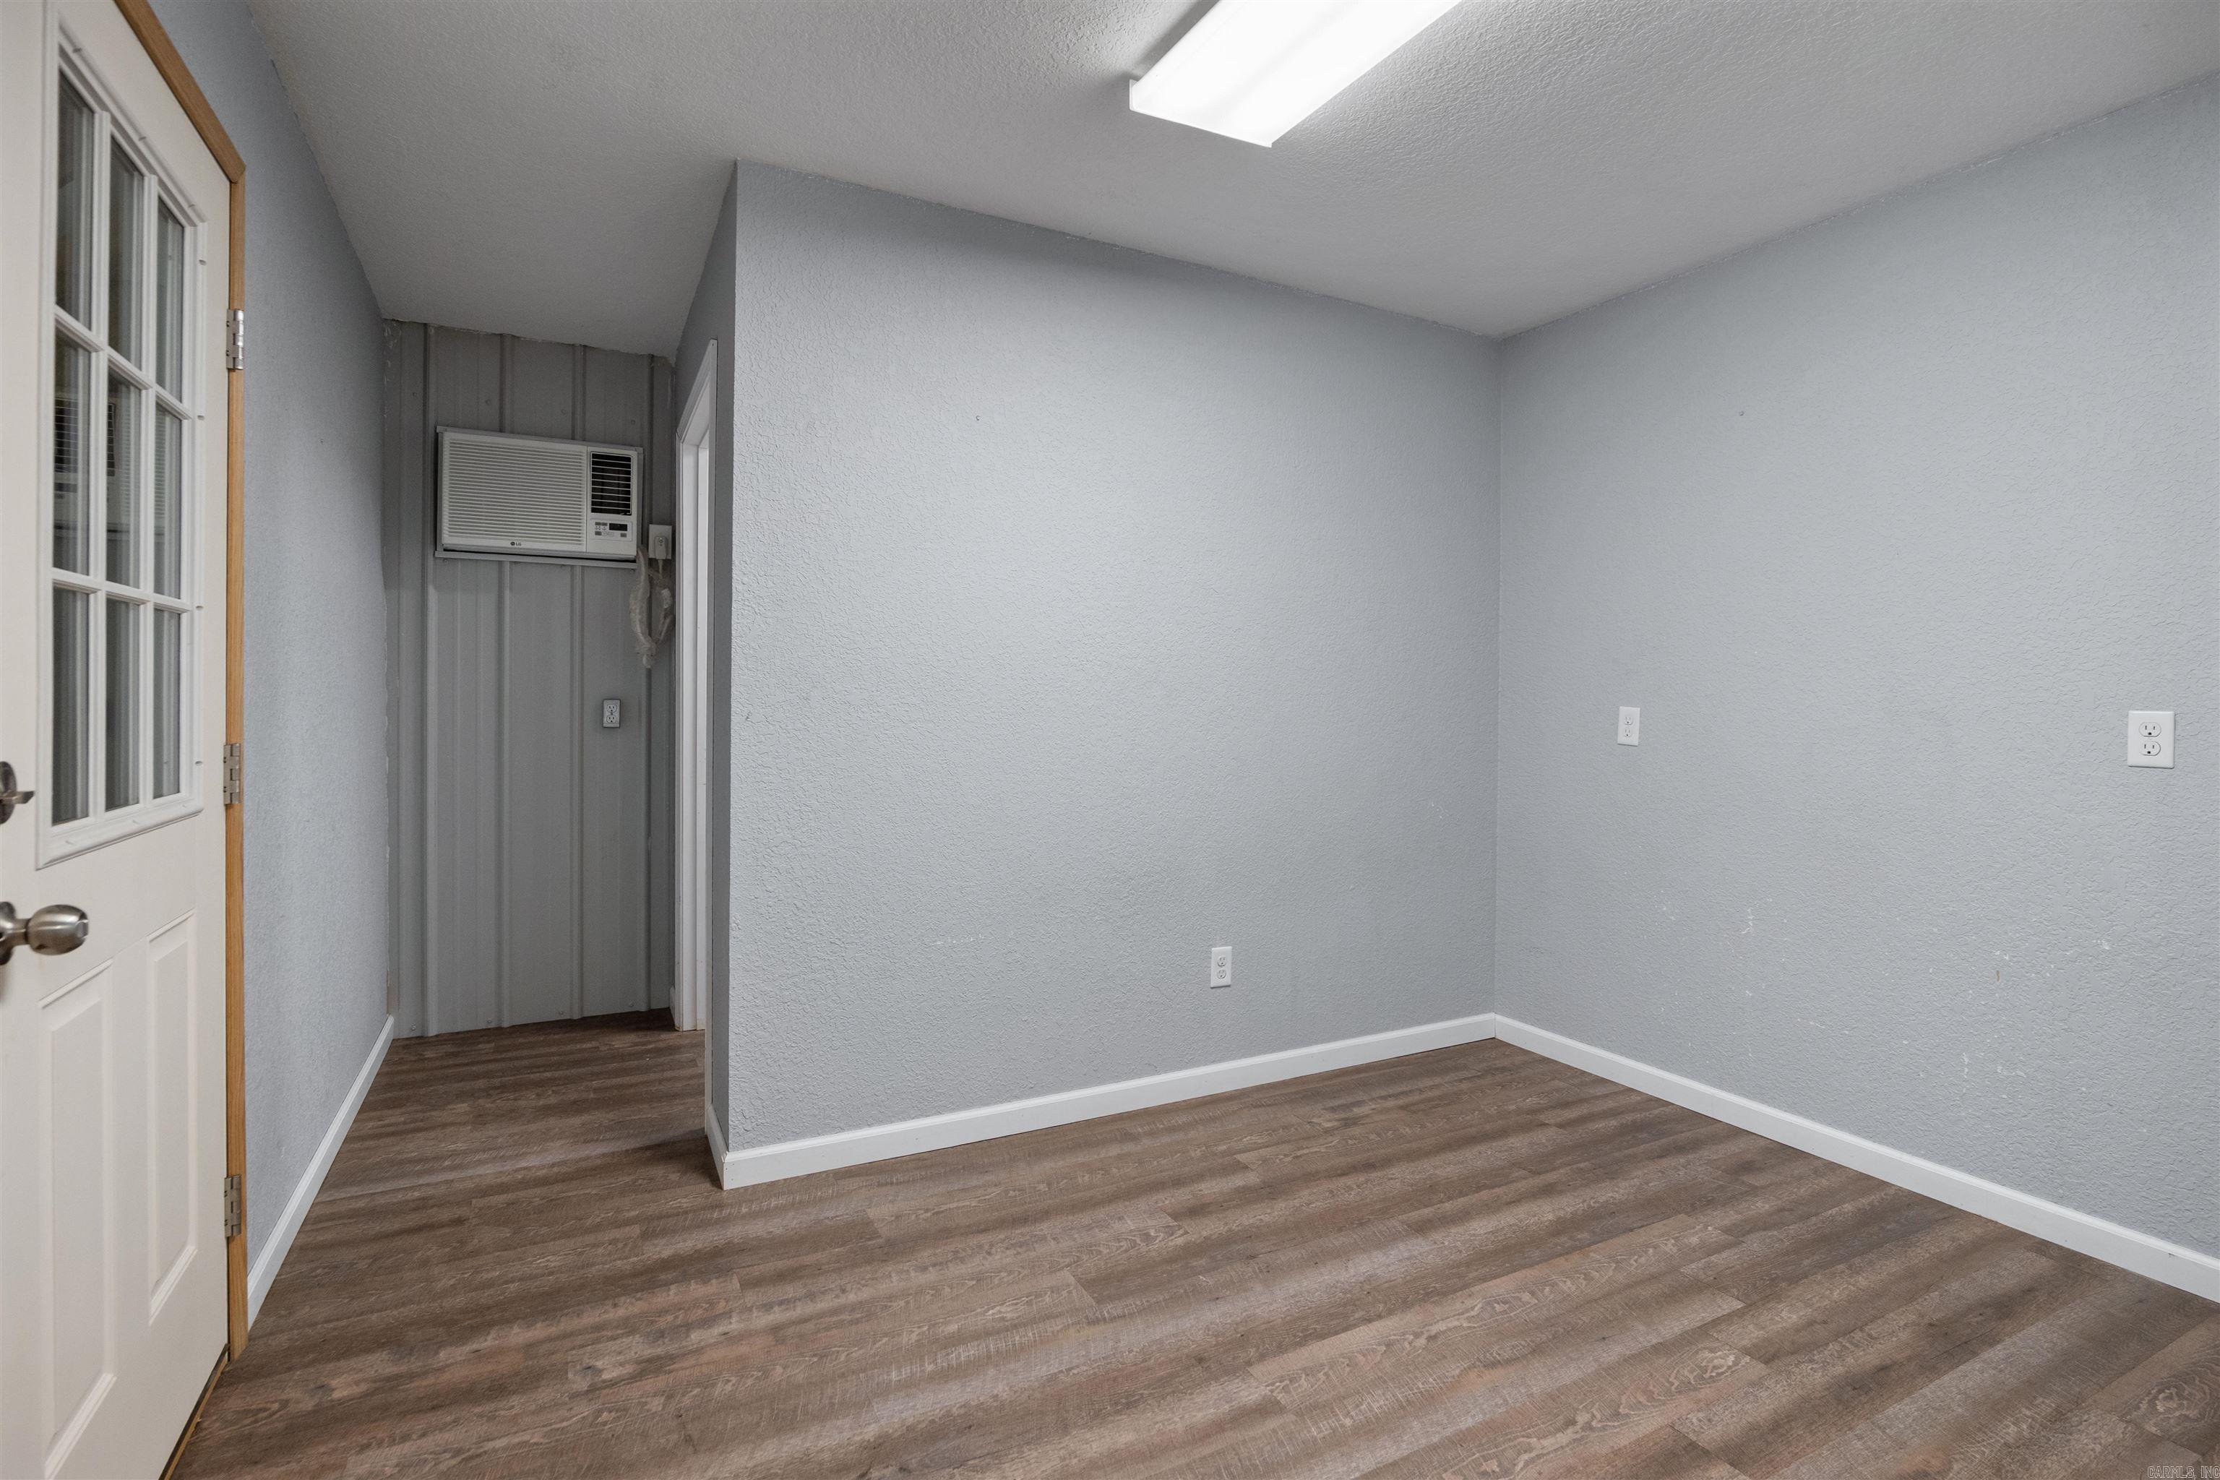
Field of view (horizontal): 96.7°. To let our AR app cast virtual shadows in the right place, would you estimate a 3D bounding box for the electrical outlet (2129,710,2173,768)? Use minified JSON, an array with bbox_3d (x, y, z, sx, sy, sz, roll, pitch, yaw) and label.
[{"bbox_3d":[2.204,0.000,2.088,0.008,0.115,0.070,0,2,-29],"label":"electrical outlet"}]

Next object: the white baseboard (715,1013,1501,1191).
[{"bbox_3d":[0.241,1.021,2.940,2.611,0.090,0.015,0,2,-29],"label":"white baseboard"}]

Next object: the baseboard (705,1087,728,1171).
[{"bbox_3d":[-0.977,1.005,2.460,0.015,0.090,0.332,0,2,-29],"label":"baseboard"}]

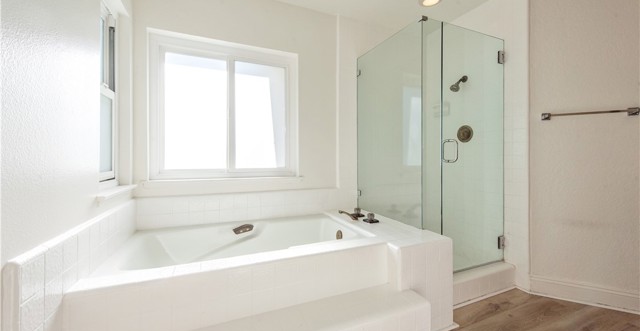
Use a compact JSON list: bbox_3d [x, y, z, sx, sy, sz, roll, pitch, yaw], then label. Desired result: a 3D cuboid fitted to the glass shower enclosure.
[{"bbox_3d":[0.978,-0.116,2.318,0.924,1.868,0.853,0,0,-24],"label":"glass shower enclosure"}]

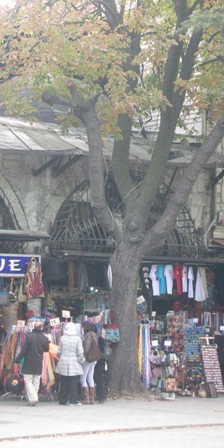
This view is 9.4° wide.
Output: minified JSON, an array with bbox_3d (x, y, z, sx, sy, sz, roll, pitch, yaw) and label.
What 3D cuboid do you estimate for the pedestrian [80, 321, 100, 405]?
[{"bbox_3d":[-0.417,2.803,27.400,0.450,1.660,0.380,2,-5,-27],"label":"pedestrian"}]

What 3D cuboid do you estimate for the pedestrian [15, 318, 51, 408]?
[{"bbox_3d":[-1.575,2.796,27.100,0.640,1.700,0.450,0,-4,3],"label":"pedestrian"}]

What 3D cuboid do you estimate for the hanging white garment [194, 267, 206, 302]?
[{"bbox_3d":[2.084,1.425,32.000,0.150,0.820,0.420,-3,-5,32],"label":"hanging white garment"}]

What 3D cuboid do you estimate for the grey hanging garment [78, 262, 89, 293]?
[{"bbox_3d":[-0.619,1.169,29.700,0.130,0.660,0.400,-3,-5,32],"label":"grey hanging garment"}]

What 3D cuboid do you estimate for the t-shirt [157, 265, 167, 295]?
[{"bbox_3d":[1.141,1.266,31.000,0.120,0.680,0.400,-2,-5,28],"label":"t-shirt"}]

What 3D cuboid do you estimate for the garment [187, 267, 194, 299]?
[{"bbox_3d":[1.844,1.360,31.600,0.120,0.720,0.400,-2,-5,28],"label":"garment"}]

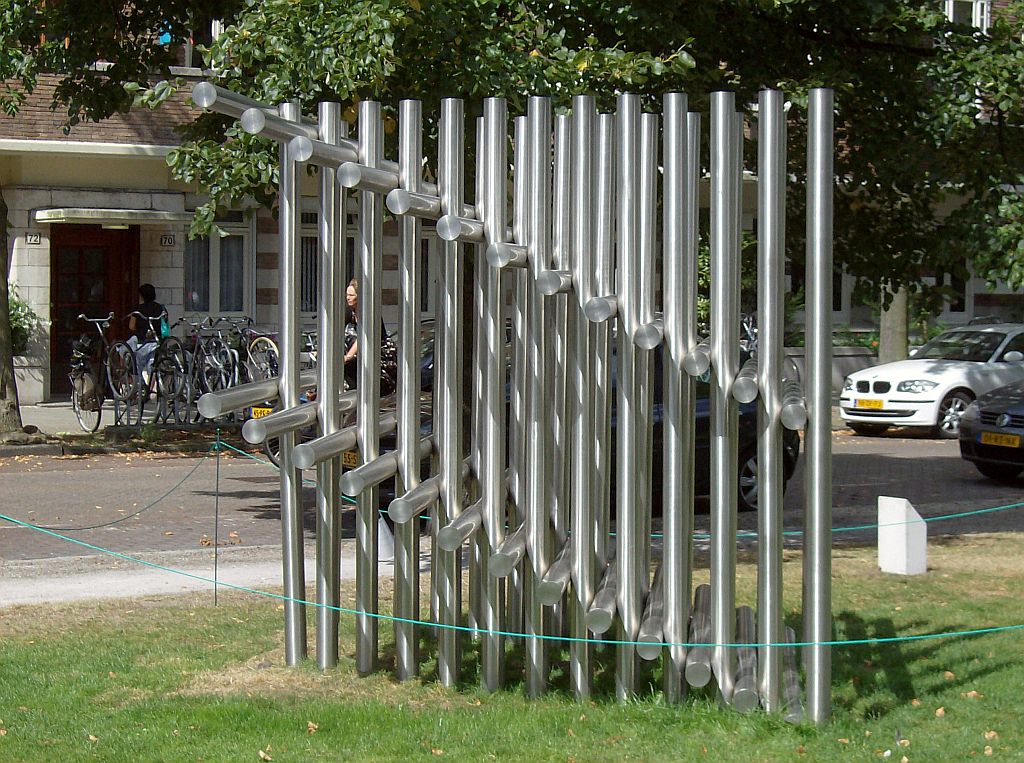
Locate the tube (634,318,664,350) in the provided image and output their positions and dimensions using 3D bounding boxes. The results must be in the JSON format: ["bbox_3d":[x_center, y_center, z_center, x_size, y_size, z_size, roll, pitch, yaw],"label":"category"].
[{"bbox_3d":[0.654,-0.241,11.209,0.100,0.100,2.500,0,3,5],"label":"tube"}]

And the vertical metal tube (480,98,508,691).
[{"bbox_3d":[-0.078,0.058,11.202,0.102,2.660,0.102,1,3,5],"label":"vertical metal tube"}]

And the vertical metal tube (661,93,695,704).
[{"bbox_3d":[0.694,0.076,10.710,0.102,2.623,0.102,1,3,5],"label":"vertical metal tube"}]

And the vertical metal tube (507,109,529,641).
[{"bbox_3d":[0.050,-0.015,13.943,0.114,2.904,0.114,1,3,0],"label":"vertical metal tube"}]

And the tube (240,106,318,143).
[{"bbox_3d":[-0.928,-1.108,11.343,0.102,0.102,2.500,0,3,5],"label":"tube"}]

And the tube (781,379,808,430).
[{"bbox_3d":[1.248,0.084,11.343,0.102,0.102,2.500,0,3,5],"label":"tube"}]

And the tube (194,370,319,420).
[{"bbox_3d":[-1.103,0.038,11.343,0.102,0.102,2.500,0,3,5],"label":"tube"}]

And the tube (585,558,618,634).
[{"bbox_3d":[0.463,0.901,11.343,0.102,0.102,2.500,0,3,5],"label":"tube"}]

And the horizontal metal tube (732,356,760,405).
[{"bbox_3d":[1.042,-0.029,11.184,0.100,0.100,2.500,0,3,5],"label":"horizontal metal tube"}]

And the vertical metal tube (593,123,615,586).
[{"bbox_3d":[0.416,0.008,11.800,0.102,2.530,0.102,1,2,5],"label":"vertical metal tube"}]

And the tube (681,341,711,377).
[{"bbox_3d":[0.852,-0.135,11.196,0.100,0.100,2.500,0,3,5],"label":"tube"}]

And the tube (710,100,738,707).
[{"bbox_3d":[0.876,0.084,10.421,0.100,2.570,0.100,0,3,5],"label":"tube"}]

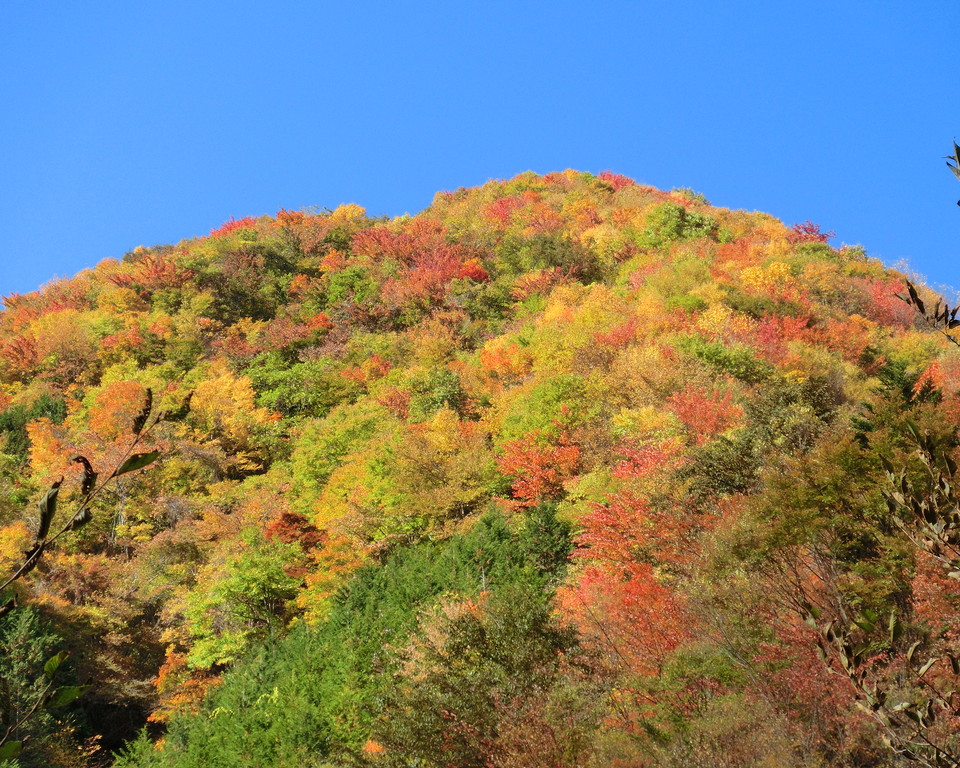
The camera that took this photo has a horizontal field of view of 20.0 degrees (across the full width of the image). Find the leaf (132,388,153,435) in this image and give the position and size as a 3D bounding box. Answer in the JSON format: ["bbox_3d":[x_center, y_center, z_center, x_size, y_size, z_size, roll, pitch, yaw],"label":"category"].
[{"bbox_3d":[-0.496,0.040,4.000,0.020,0.070,0.020,16,0,-7],"label":"leaf"}]

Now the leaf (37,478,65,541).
[{"bbox_3d":[-0.631,0.184,4.000,0.027,0.104,0.025,20,0,-8],"label":"leaf"}]

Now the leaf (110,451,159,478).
[{"bbox_3d":[-0.505,0.117,4.000,0.077,0.026,0.020,-29,2,0],"label":"leaf"}]

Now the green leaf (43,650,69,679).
[{"bbox_3d":[-0.608,0.402,3.900,0.025,0.052,0.018,38,0,-3],"label":"green leaf"}]

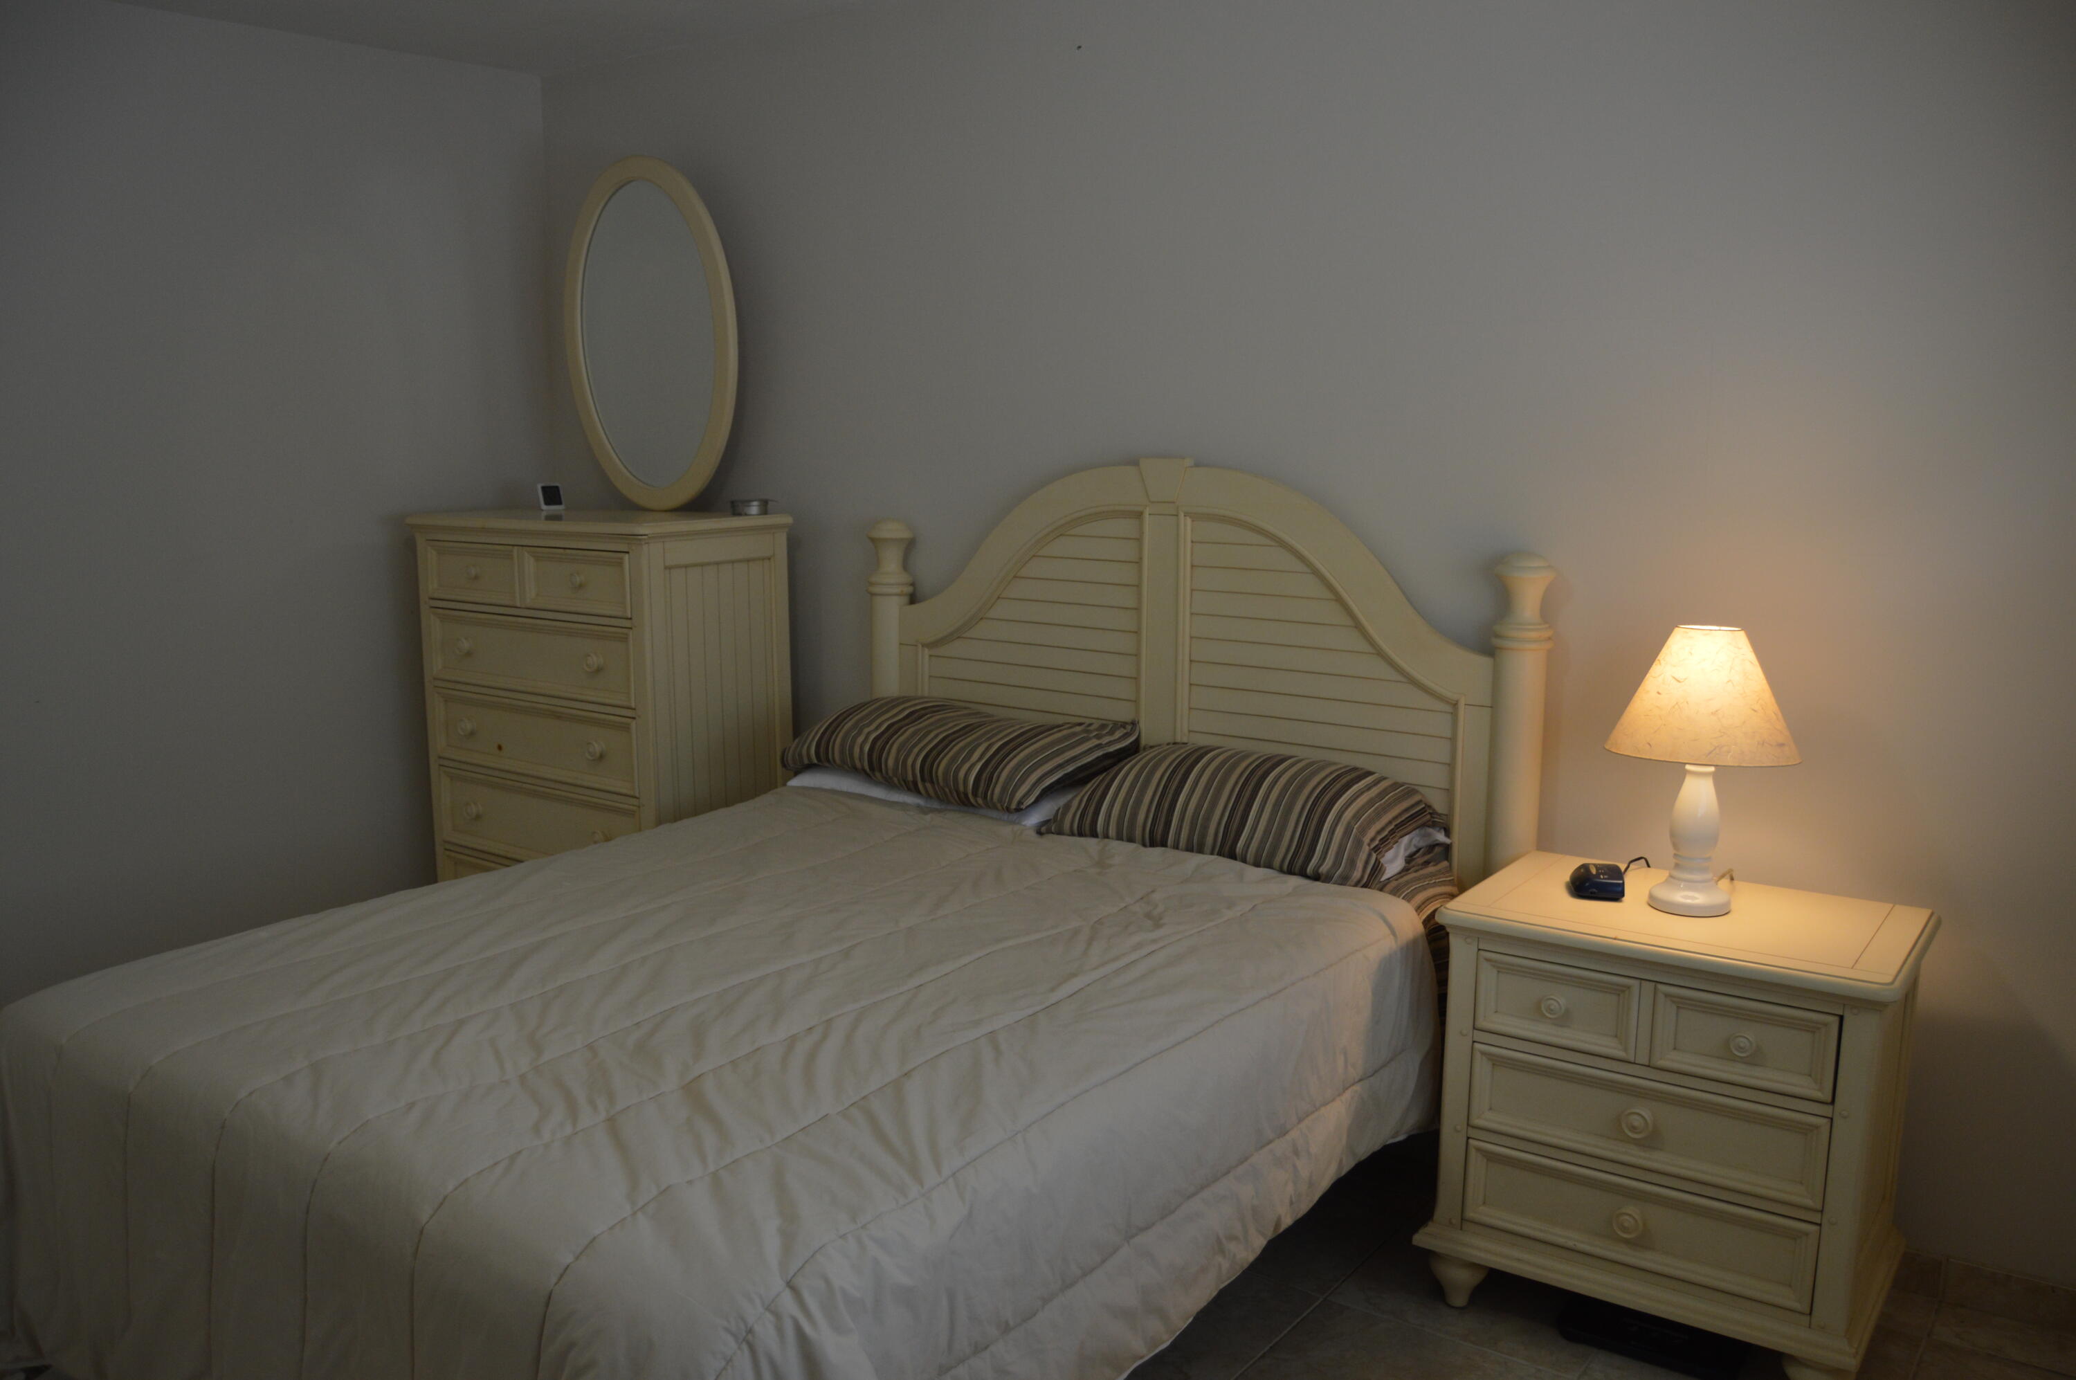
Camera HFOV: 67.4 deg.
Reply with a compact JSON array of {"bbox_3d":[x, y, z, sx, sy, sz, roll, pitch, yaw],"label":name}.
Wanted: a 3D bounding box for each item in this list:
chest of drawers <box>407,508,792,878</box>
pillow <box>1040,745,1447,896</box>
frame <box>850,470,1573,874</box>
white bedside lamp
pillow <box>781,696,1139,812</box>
[{"bbox_3d":[-1.234,0.158,4.424,1.050,1.283,0.490,6,11,36],"label":"chest of drawers"},{"bbox_3d":[0.404,0.231,3.094,0.730,0.165,0.430,7,18,38],"label":"pillow"},{"bbox_3d":[0.270,0.212,3.505,1.750,1.453,0.115,7,11,38],"label":"frame"},{"bbox_3d":[1.110,0.127,2.609,0.310,0.475,0.310,7,11,38],"label":"white bedside lamp"},{"bbox_3d":[-0.196,0.124,3.540,0.720,0.150,0.420,7,24,38],"label":"pillow"}]

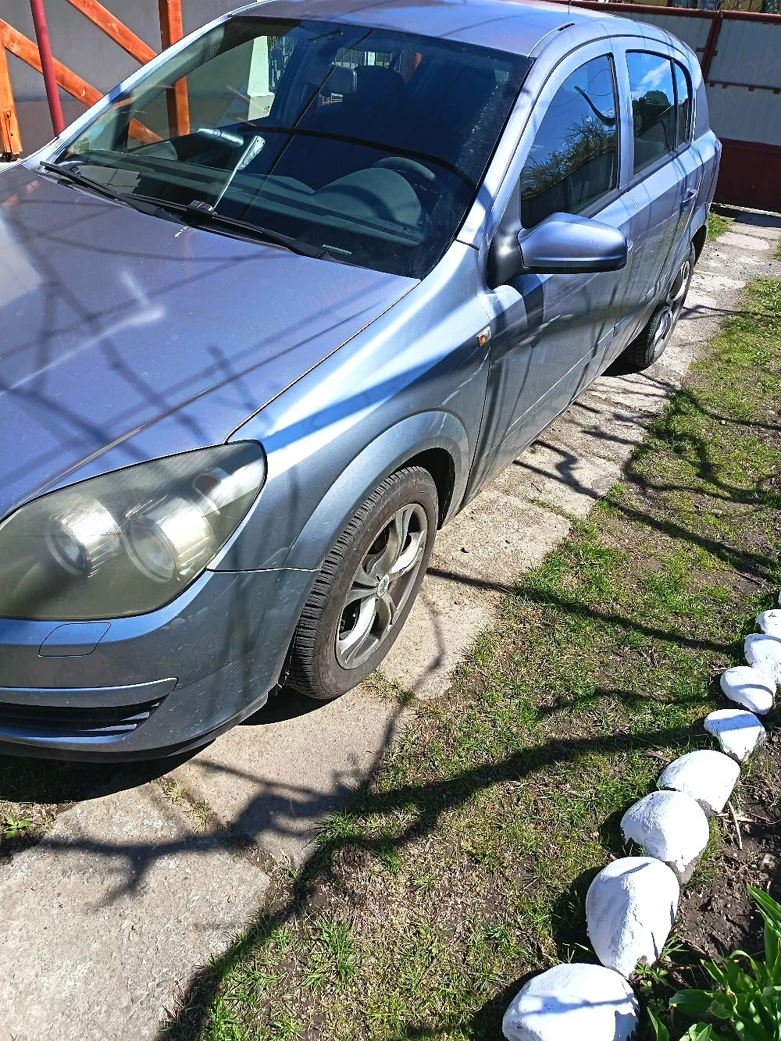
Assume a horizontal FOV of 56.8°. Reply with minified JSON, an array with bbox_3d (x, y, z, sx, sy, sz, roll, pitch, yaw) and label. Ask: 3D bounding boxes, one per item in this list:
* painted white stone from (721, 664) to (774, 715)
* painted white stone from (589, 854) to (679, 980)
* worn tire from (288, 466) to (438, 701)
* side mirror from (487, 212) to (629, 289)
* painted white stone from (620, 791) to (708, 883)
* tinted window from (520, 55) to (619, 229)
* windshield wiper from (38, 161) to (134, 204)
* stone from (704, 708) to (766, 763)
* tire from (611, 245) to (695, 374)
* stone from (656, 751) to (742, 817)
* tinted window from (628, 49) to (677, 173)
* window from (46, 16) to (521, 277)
[{"bbox_3d":[0.987,0.466,1.987,0.118,0.108,0.147,-21,44,-30],"label":"painted white stone"},{"bbox_3d":[0.487,0.788,1.454,0.162,0.160,0.250,27,42,26],"label":"painted white stone"},{"bbox_3d":[-0.091,0.138,1.855,0.210,0.630,0.630,22,40,21],"label":"worn tire"},{"bbox_3d":[0.424,-0.673,1.770,0.250,0.165,0.200,25,41,24],"label":"side mirror"},{"bbox_3d":[0.622,0.692,1.611,0.170,0.145,0.185,-7,39,-16],"label":"painted white stone"},{"bbox_3d":[0.525,-1.103,2.088,0.050,0.410,0.810,7,32,35],"label":"tinted window"},{"bbox_3d":[-0.883,-0.963,2.046,0.070,0.050,0.500,-28,48,-36],"label":"windshield wiper"},{"bbox_3d":[0.892,0.545,1.867,0.140,0.112,0.118,25,41,24],"label":"stone"},{"bbox_3d":[1.341,-1.093,3.662,0.210,0.630,0.630,25,41,24],"label":"tire"},{"bbox_3d":[0.725,0.630,1.706,0.235,0.145,0.138,-17,42,-26],"label":"stone"},{"bbox_3d":[0.963,-1.495,2.634,0.050,0.360,0.550,7,32,35],"label":"tinted window"},{"bbox_3d":[-0.339,-1.127,1.999,1.420,0.130,0.940,25,69,24],"label":"window"}]

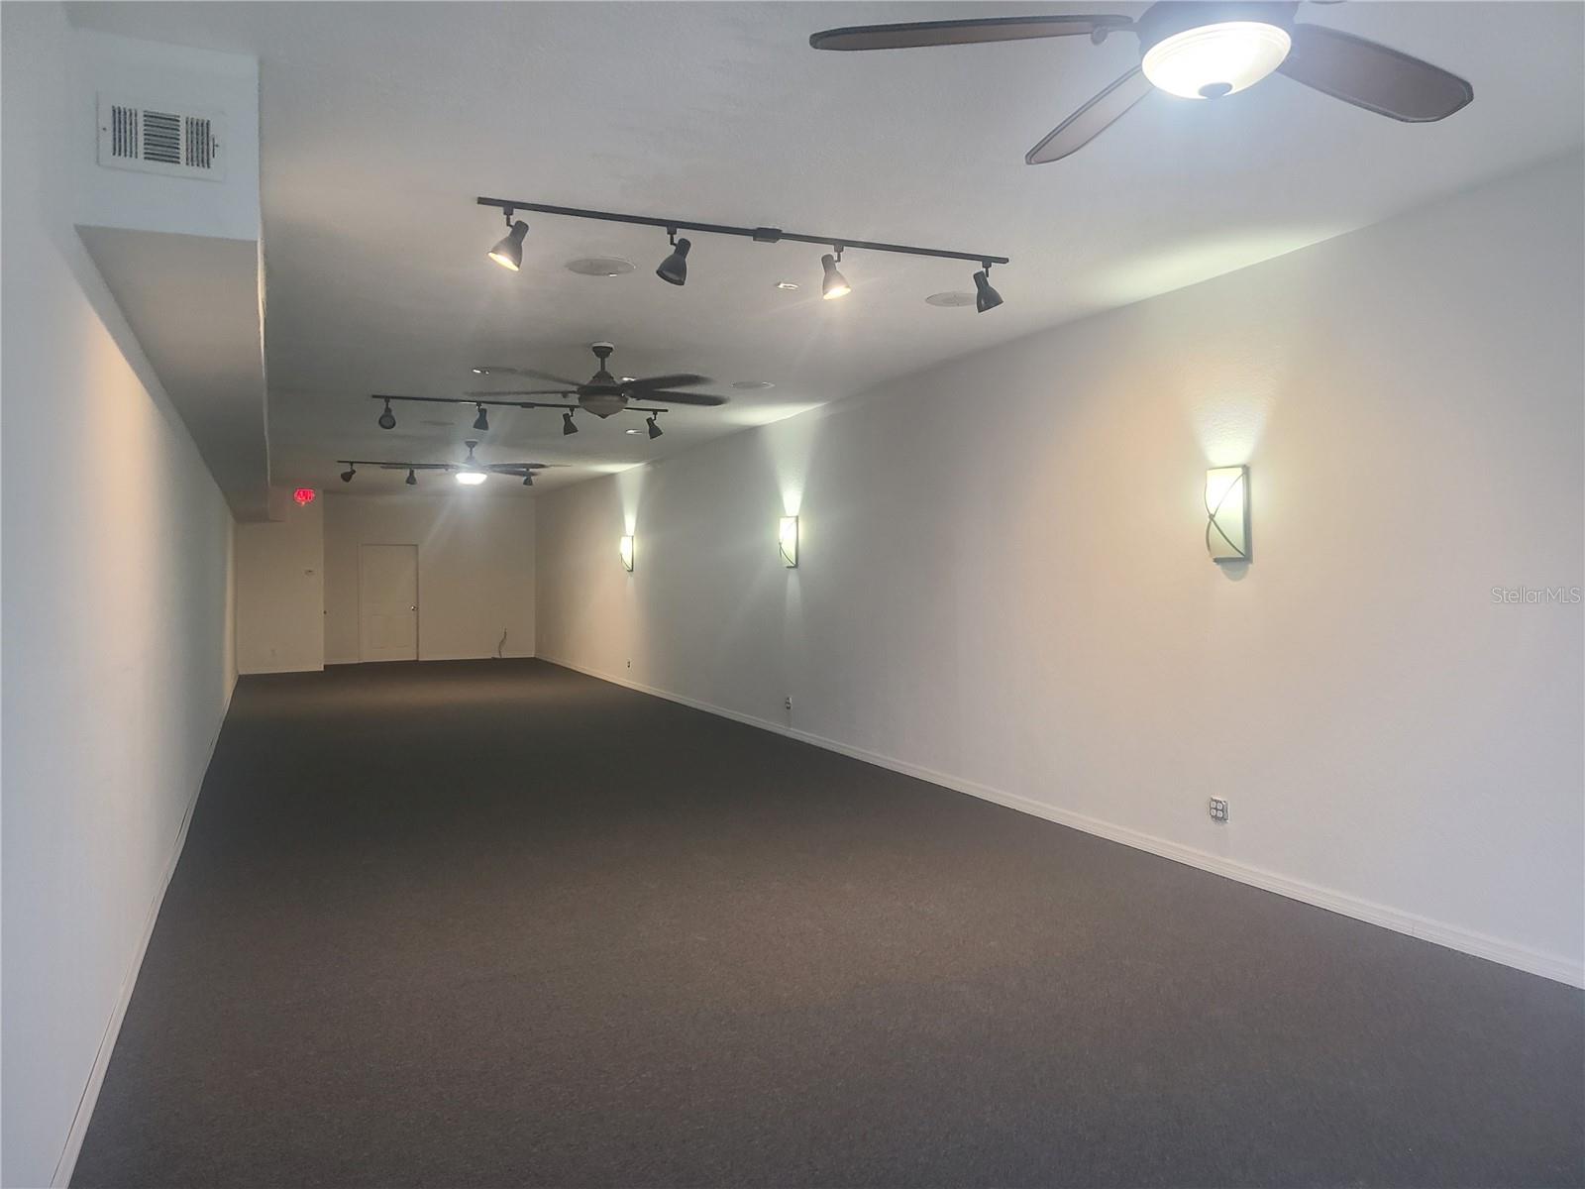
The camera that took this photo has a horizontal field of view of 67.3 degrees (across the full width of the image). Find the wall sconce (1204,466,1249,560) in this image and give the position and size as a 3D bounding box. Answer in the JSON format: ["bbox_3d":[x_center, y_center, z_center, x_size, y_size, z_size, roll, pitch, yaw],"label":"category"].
[{"bbox_3d":[2.116,-0.385,5.805,0.125,0.465,0.190,-1,1,-24],"label":"wall sconce"}]

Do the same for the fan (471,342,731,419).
[{"bbox_3d":[-1.180,-1.336,7.510,1.680,0.470,1.680,-1,1,-24],"label":"fan"}]

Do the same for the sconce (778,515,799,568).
[{"bbox_3d":[-0.043,-0.463,10.767,0.125,0.465,0.190,-1,1,-24],"label":"sconce"}]

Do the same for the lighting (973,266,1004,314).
[{"bbox_3d":[0.917,-1.427,5.567,0.130,0.220,0.125,-1,1,-24],"label":"lighting"}]

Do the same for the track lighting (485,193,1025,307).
[{"bbox_3d":[-0.102,-1.420,5.096,2.430,0.265,0.160,-1,1,-24],"label":"track lighting"}]

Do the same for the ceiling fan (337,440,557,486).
[{"bbox_3d":[-3.416,-1.398,12.677,1.680,0.460,1.680,-1,1,-24],"label":"ceiling fan"}]

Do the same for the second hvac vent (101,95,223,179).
[{"bbox_3d":[-1.724,-1.248,3.250,0.300,0.195,0.025,-1,1,-24],"label":"second hvac vent"}]

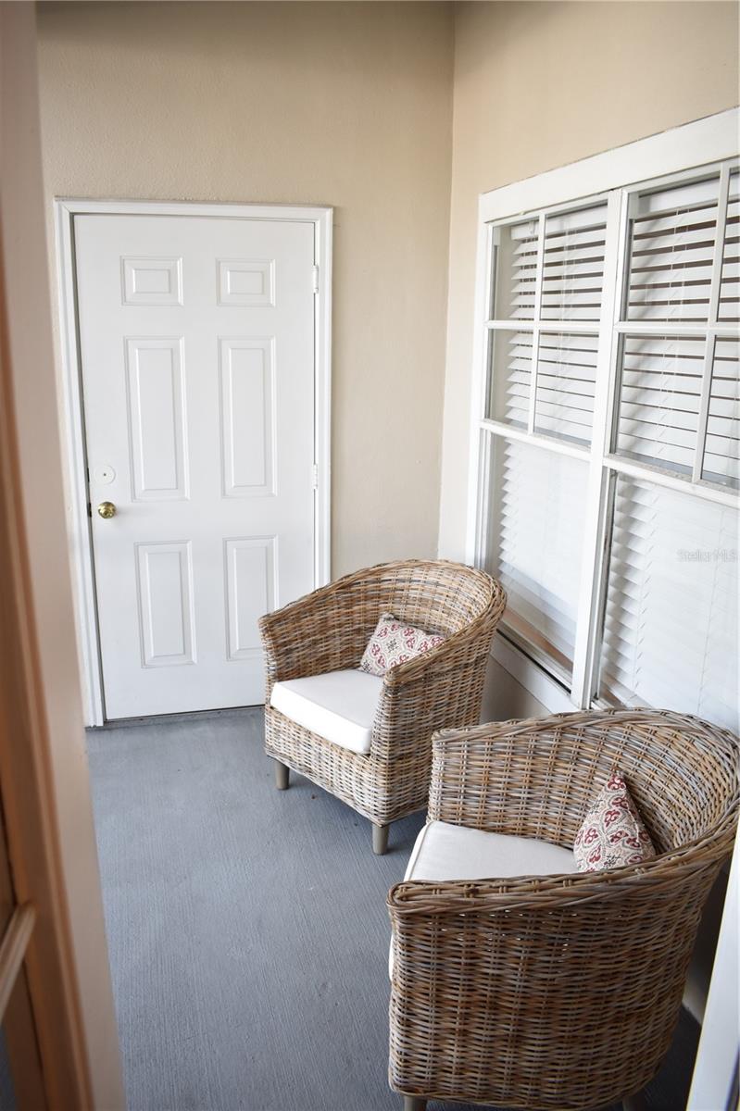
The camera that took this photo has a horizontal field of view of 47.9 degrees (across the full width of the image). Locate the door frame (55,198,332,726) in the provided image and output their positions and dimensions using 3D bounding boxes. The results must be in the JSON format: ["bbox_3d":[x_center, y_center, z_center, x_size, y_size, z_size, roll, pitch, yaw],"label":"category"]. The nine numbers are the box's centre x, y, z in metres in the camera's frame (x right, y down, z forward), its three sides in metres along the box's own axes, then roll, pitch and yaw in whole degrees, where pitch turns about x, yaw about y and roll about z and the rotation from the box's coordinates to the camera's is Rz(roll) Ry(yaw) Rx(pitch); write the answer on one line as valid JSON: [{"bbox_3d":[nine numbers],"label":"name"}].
[{"bbox_3d":[-0.684,-0.327,3.474,1.050,2.130,0.110,-3,15,-13],"label":"door frame"}]

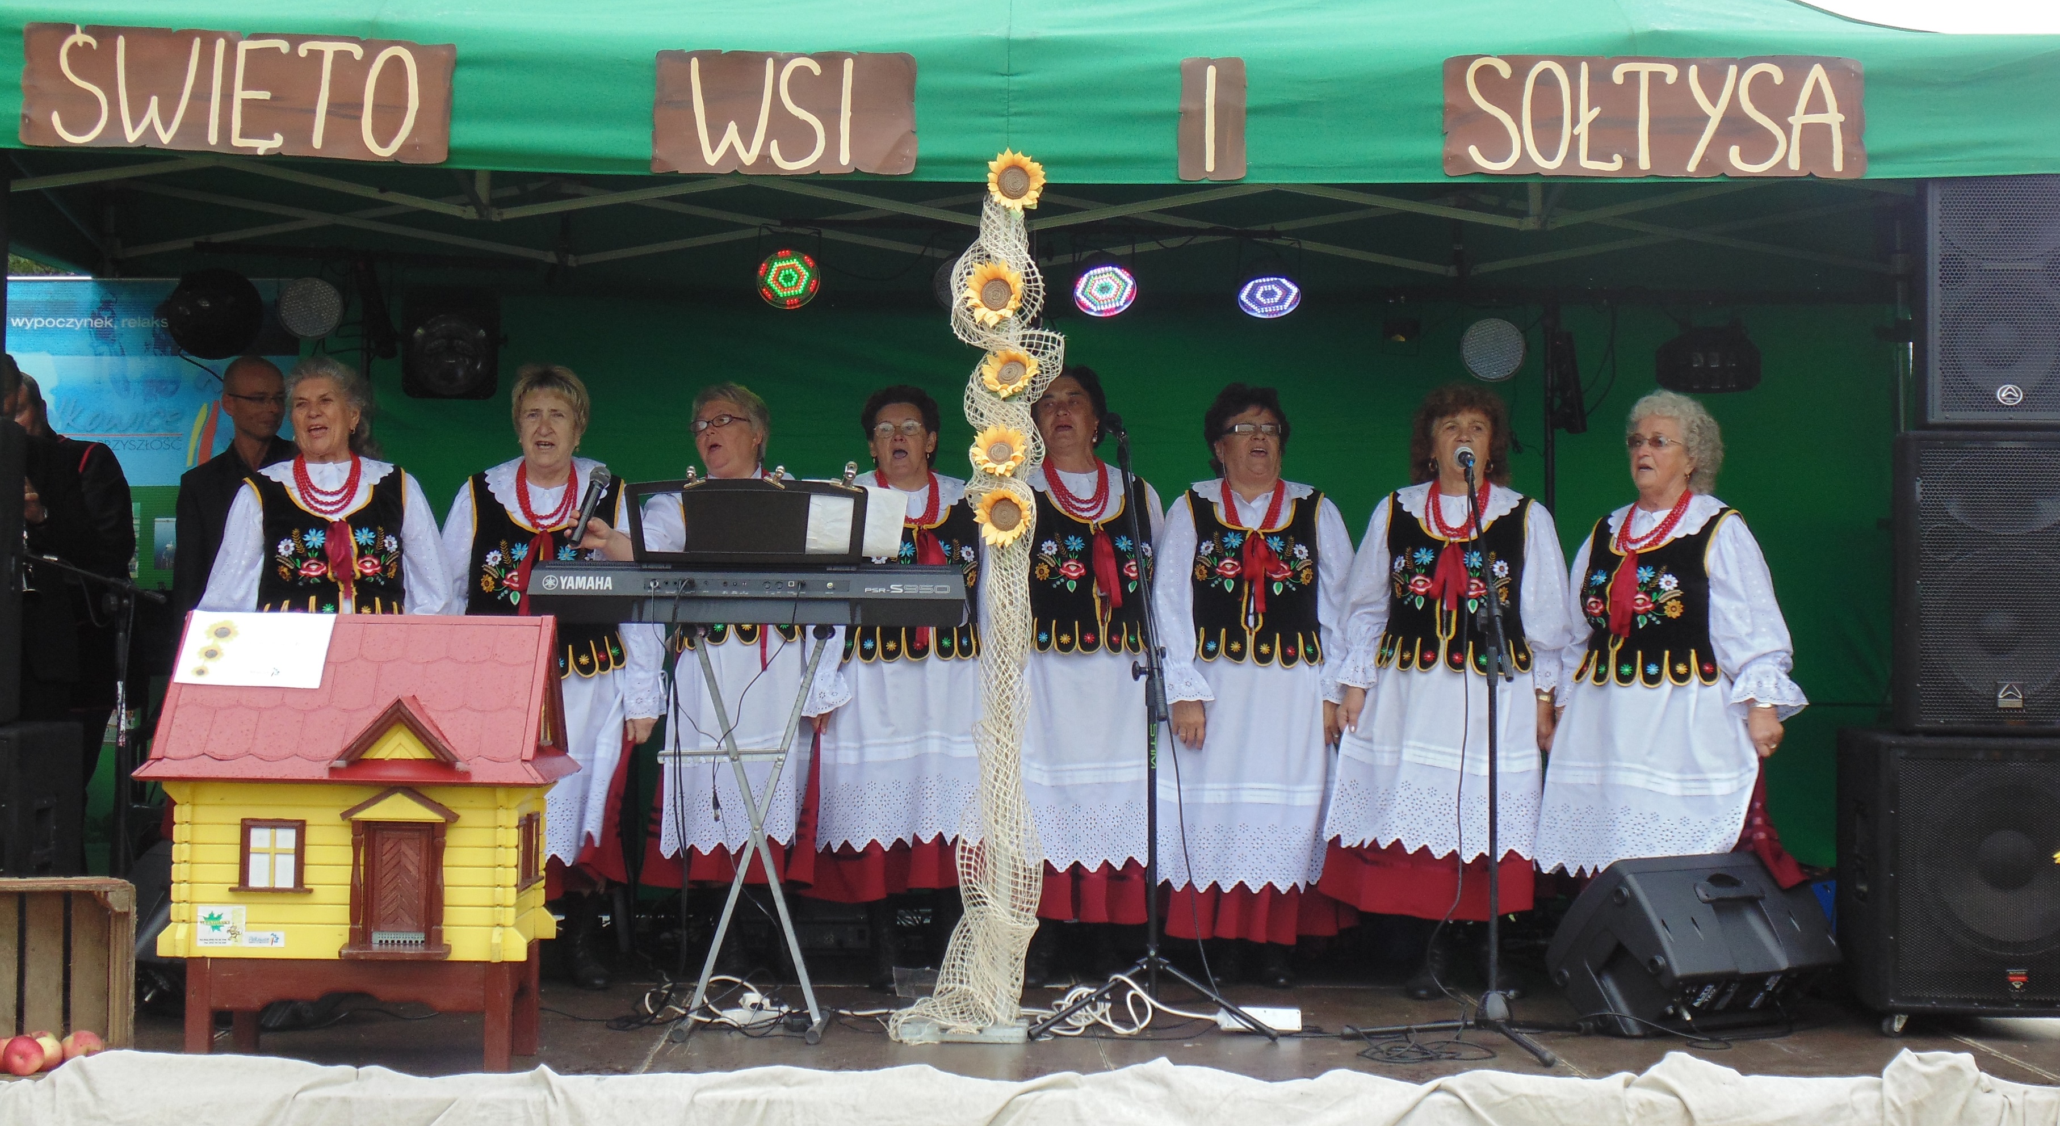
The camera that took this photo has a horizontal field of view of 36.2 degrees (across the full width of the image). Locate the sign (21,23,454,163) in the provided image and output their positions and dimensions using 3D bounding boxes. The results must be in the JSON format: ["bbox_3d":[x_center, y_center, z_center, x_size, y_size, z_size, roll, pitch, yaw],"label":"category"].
[{"bbox_3d":[-1.878,-1.113,7.480,1.015,0.290,0.030,2,-1,-2],"label":"sign"}]

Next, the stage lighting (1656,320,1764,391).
[{"bbox_3d":[2.077,-0.628,9.650,0.320,0.215,0.240,1,12,7],"label":"stage lighting"}]

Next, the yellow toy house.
[{"bbox_3d":[-1.431,0.588,6.790,0.860,0.975,0.530,1,-1,0],"label":"yellow toy house"}]

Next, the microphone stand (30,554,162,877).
[{"bbox_3d":[-2.480,0.525,8.550,0.620,1.140,0.550,0,-1,30],"label":"microphone stand"}]

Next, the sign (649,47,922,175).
[{"bbox_3d":[-0.585,-1.073,7.520,0.620,0.290,0.030,1,-1,-2],"label":"sign"}]

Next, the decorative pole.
[{"bbox_3d":[-0.123,0.078,7.320,0.385,2.040,0.280,1,-1,0],"label":"decorative pole"}]

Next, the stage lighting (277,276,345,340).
[{"bbox_3d":[-2.175,-0.787,9.571,0.200,0.200,0.150,0,15,-9],"label":"stage lighting"}]

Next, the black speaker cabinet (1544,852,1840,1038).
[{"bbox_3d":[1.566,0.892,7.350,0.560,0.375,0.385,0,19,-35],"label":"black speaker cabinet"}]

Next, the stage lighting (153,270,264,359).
[{"bbox_3d":[-2.415,-0.736,9.300,0.300,0.275,0.260,0,11,-20],"label":"stage lighting"}]

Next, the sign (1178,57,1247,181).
[{"bbox_3d":[0.437,-1.062,7.540,0.158,0.293,0.030,1,-1,-2],"label":"sign"}]

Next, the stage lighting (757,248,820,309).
[{"bbox_3d":[-0.747,-0.899,9.665,0.200,0.200,0.150,0,27,-11],"label":"stage lighting"}]

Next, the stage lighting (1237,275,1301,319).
[{"bbox_3d":[0.726,-0.866,9.647,0.200,0.150,0.200,0,-39,-4],"label":"stage lighting"}]

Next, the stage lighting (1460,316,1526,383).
[{"bbox_3d":[1.448,-0.668,9.850,0.210,0.210,0.220,0,-1,7],"label":"stage lighting"}]

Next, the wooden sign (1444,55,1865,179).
[{"bbox_3d":[1.435,-1.023,7.250,0.970,0.280,0.020,0,1,-2],"label":"wooden sign"}]

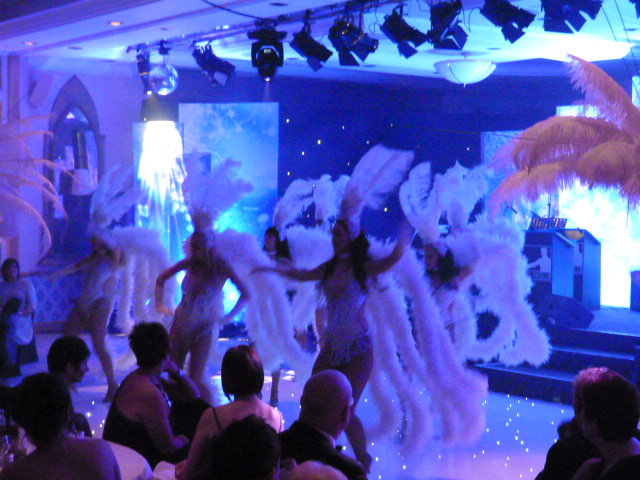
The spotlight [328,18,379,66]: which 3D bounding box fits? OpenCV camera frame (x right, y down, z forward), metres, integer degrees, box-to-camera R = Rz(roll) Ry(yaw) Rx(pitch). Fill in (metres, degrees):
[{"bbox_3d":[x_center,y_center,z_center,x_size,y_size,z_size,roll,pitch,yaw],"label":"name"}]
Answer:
[{"bbox_3d":[0.292,-1.711,10.750,0.270,0.320,0.360,0,-24,45],"label":"spotlight"}]

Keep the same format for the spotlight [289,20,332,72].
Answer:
[{"bbox_3d":[-0.075,-1.741,11.100,0.230,0.340,0.320,0,-24,45],"label":"spotlight"}]

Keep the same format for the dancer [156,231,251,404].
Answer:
[{"bbox_3d":[-1.145,0.740,12.000,0.780,1.700,0.480,0,0,23],"label":"dancer"}]

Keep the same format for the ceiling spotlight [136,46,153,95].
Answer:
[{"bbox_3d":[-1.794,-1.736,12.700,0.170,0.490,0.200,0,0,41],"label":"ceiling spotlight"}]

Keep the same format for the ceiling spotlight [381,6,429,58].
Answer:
[{"bbox_3d":[0.707,-1.731,10.350,0.240,0.330,0.340,0,-24,45],"label":"ceiling spotlight"}]

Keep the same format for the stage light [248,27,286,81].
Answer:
[{"bbox_3d":[-0.485,-1.713,11.400,0.360,0.490,0.300,0,0,-9],"label":"stage light"}]

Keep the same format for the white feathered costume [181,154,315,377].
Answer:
[{"bbox_3d":[-0.704,0.238,12.150,1.080,2.100,0.770,0,0,23],"label":"white feathered costume"}]

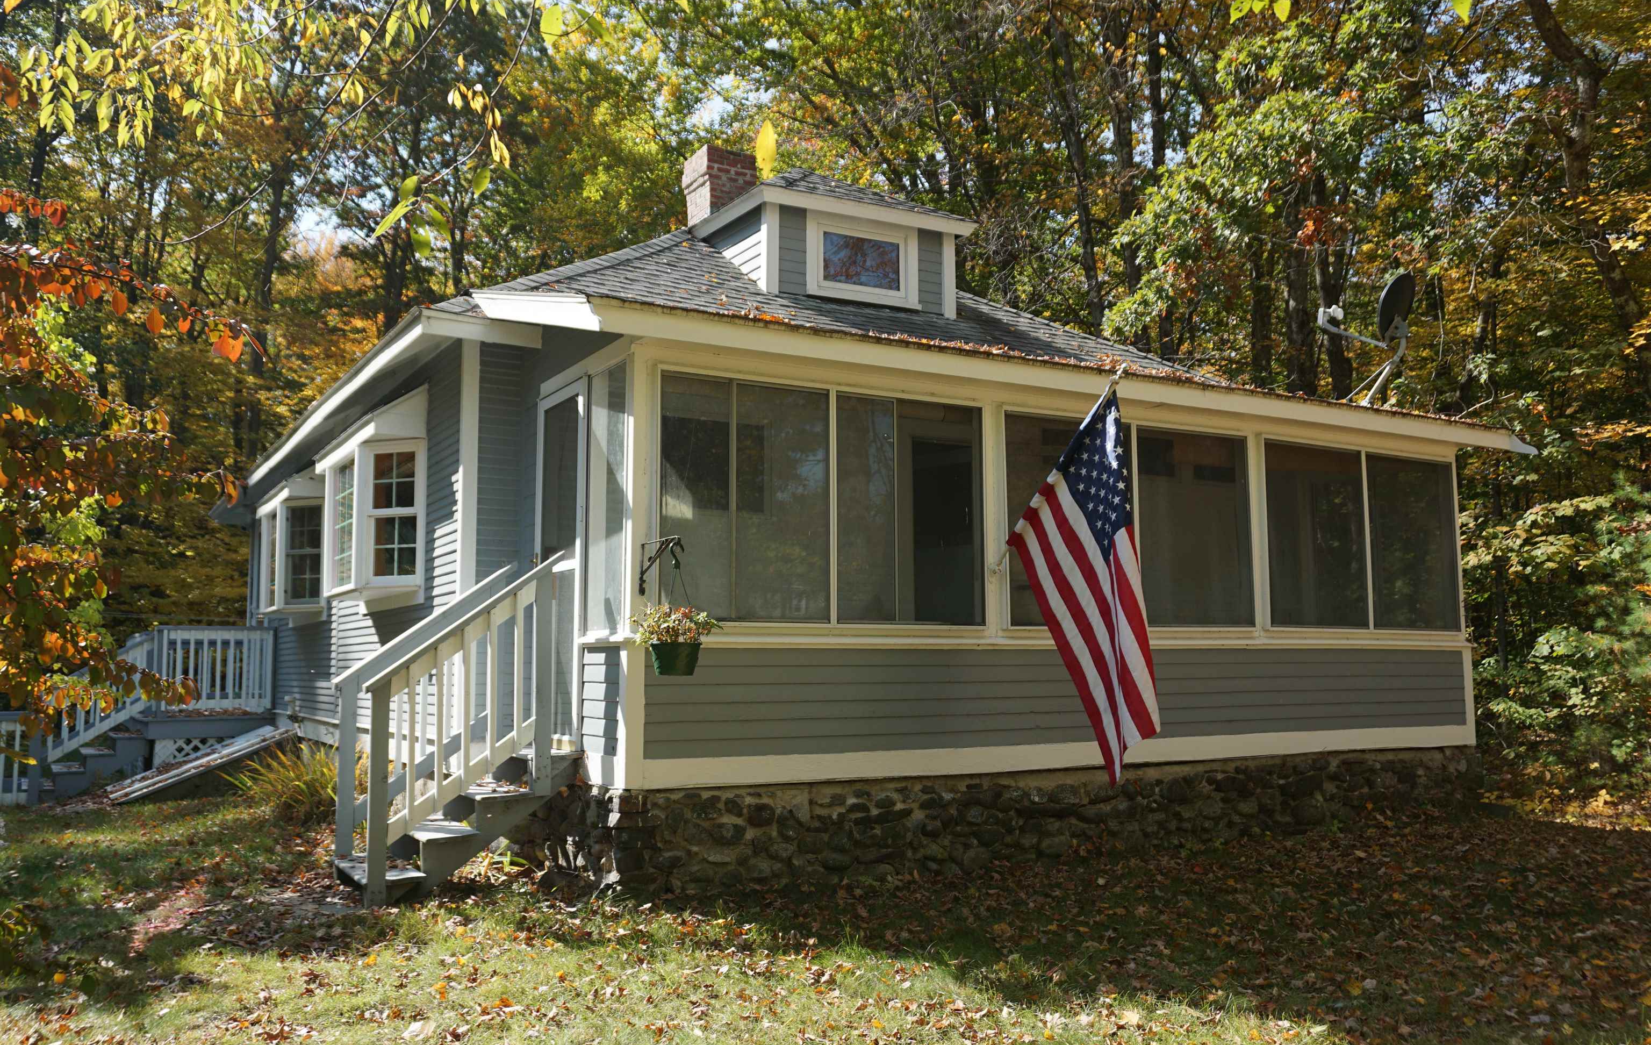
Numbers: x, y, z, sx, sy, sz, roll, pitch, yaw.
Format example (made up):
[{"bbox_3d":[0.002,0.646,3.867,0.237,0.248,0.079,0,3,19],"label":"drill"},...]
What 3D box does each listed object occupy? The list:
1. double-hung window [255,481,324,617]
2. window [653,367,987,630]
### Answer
[{"bbox_3d":[-5.359,0.391,12.797,0.380,1.146,1.900,4,-7,-31],"label":"double-hung window"},{"bbox_3d":[0.029,-0.091,7.391,2.178,1.336,0.085,4,-7,-31],"label":"window"}]

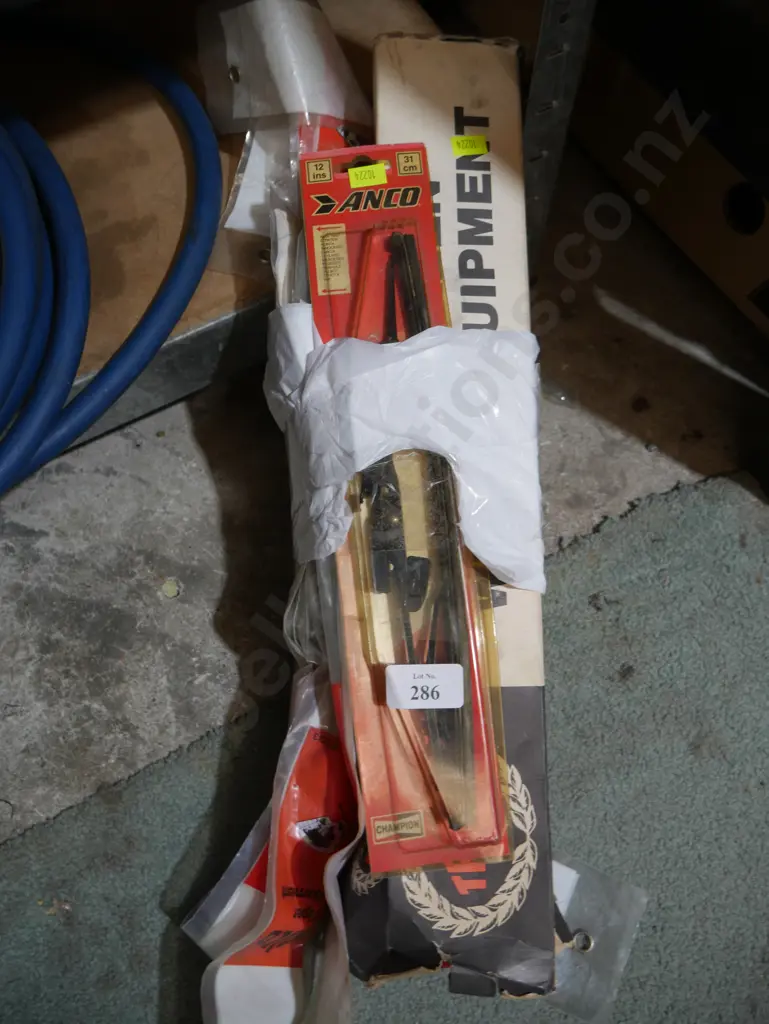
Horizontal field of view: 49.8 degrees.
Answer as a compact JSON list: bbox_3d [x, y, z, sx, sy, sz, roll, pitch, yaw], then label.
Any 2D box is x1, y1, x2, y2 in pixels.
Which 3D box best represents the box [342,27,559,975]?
[{"bbox_3d":[0.035,-0.011,0.479,0.091,0.058,0.523,0,83,-6],"label":"box"}]

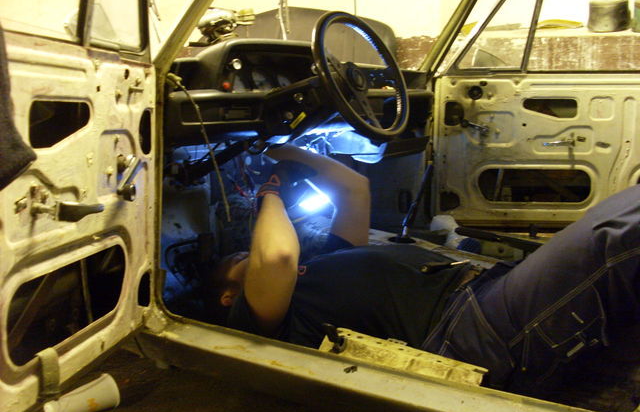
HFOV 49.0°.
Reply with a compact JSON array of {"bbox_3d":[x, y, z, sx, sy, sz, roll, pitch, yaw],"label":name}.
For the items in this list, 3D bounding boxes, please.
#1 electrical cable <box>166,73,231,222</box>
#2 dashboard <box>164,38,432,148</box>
[{"bbox_3d":[-0.282,-0.136,1.630,0.145,0.350,0.050,-2,8,-8],"label":"electrical cable"},{"bbox_3d":[-0.083,-0.342,2.240,0.310,0.320,1.280,5,10,36],"label":"dashboard"}]

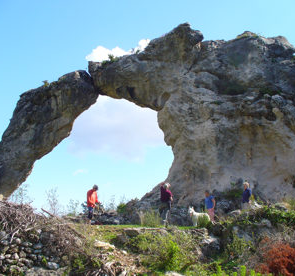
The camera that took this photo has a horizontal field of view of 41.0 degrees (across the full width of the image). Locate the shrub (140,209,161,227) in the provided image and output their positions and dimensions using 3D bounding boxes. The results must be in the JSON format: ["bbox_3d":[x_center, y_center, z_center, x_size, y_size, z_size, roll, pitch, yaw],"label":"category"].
[{"bbox_3d":[0.119,3.148,15.600,0.860,0.740,0.700,0,-11,0],"label":"shrub"}]

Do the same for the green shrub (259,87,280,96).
[{"bbox_3d":[6.441,-2.455,20.800,1.050,0.550,0.700,0,-11,0],"label":"green shrub"}]

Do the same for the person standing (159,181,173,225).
[{"bbox_3d":[0.749,2.662,15.700,0.480,1.730,0.520,8,-14,-36],"label":"person standing"}]

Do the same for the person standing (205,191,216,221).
[{"bbox_3d":[2.878,3.175,18.000,0.380,1.600,0.500,8,-14,-36],"label":"person standing"}]

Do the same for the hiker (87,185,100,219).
[{"bbox_3d":[-2.261,2.797,16.500,0.500,1.660,0.500,-5,-12,23],"label":"hiker"}]

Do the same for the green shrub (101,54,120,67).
[{"bbox_3d":[-2.000,-4.190,21.300,0.950,0.650,0.700,0,-11,0],"label":"green shrub"}]

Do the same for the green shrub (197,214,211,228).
[{"bbox_3d":[2.242,3.265,15.500,0.550,0.570,0.500,0,-11,0],"label":"green shrub"}]

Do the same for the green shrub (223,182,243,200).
[{"bbox_3d":[4.259,2.634,19.400,1.050,0.880,0.850,0,-11,0],"label":"green shrub"}]

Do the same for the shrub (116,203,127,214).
[{"bbox_3d":[-1.208,3.288,18.300,0.570,0.580,0.500,0,-11,0],"label":"shrub"}]

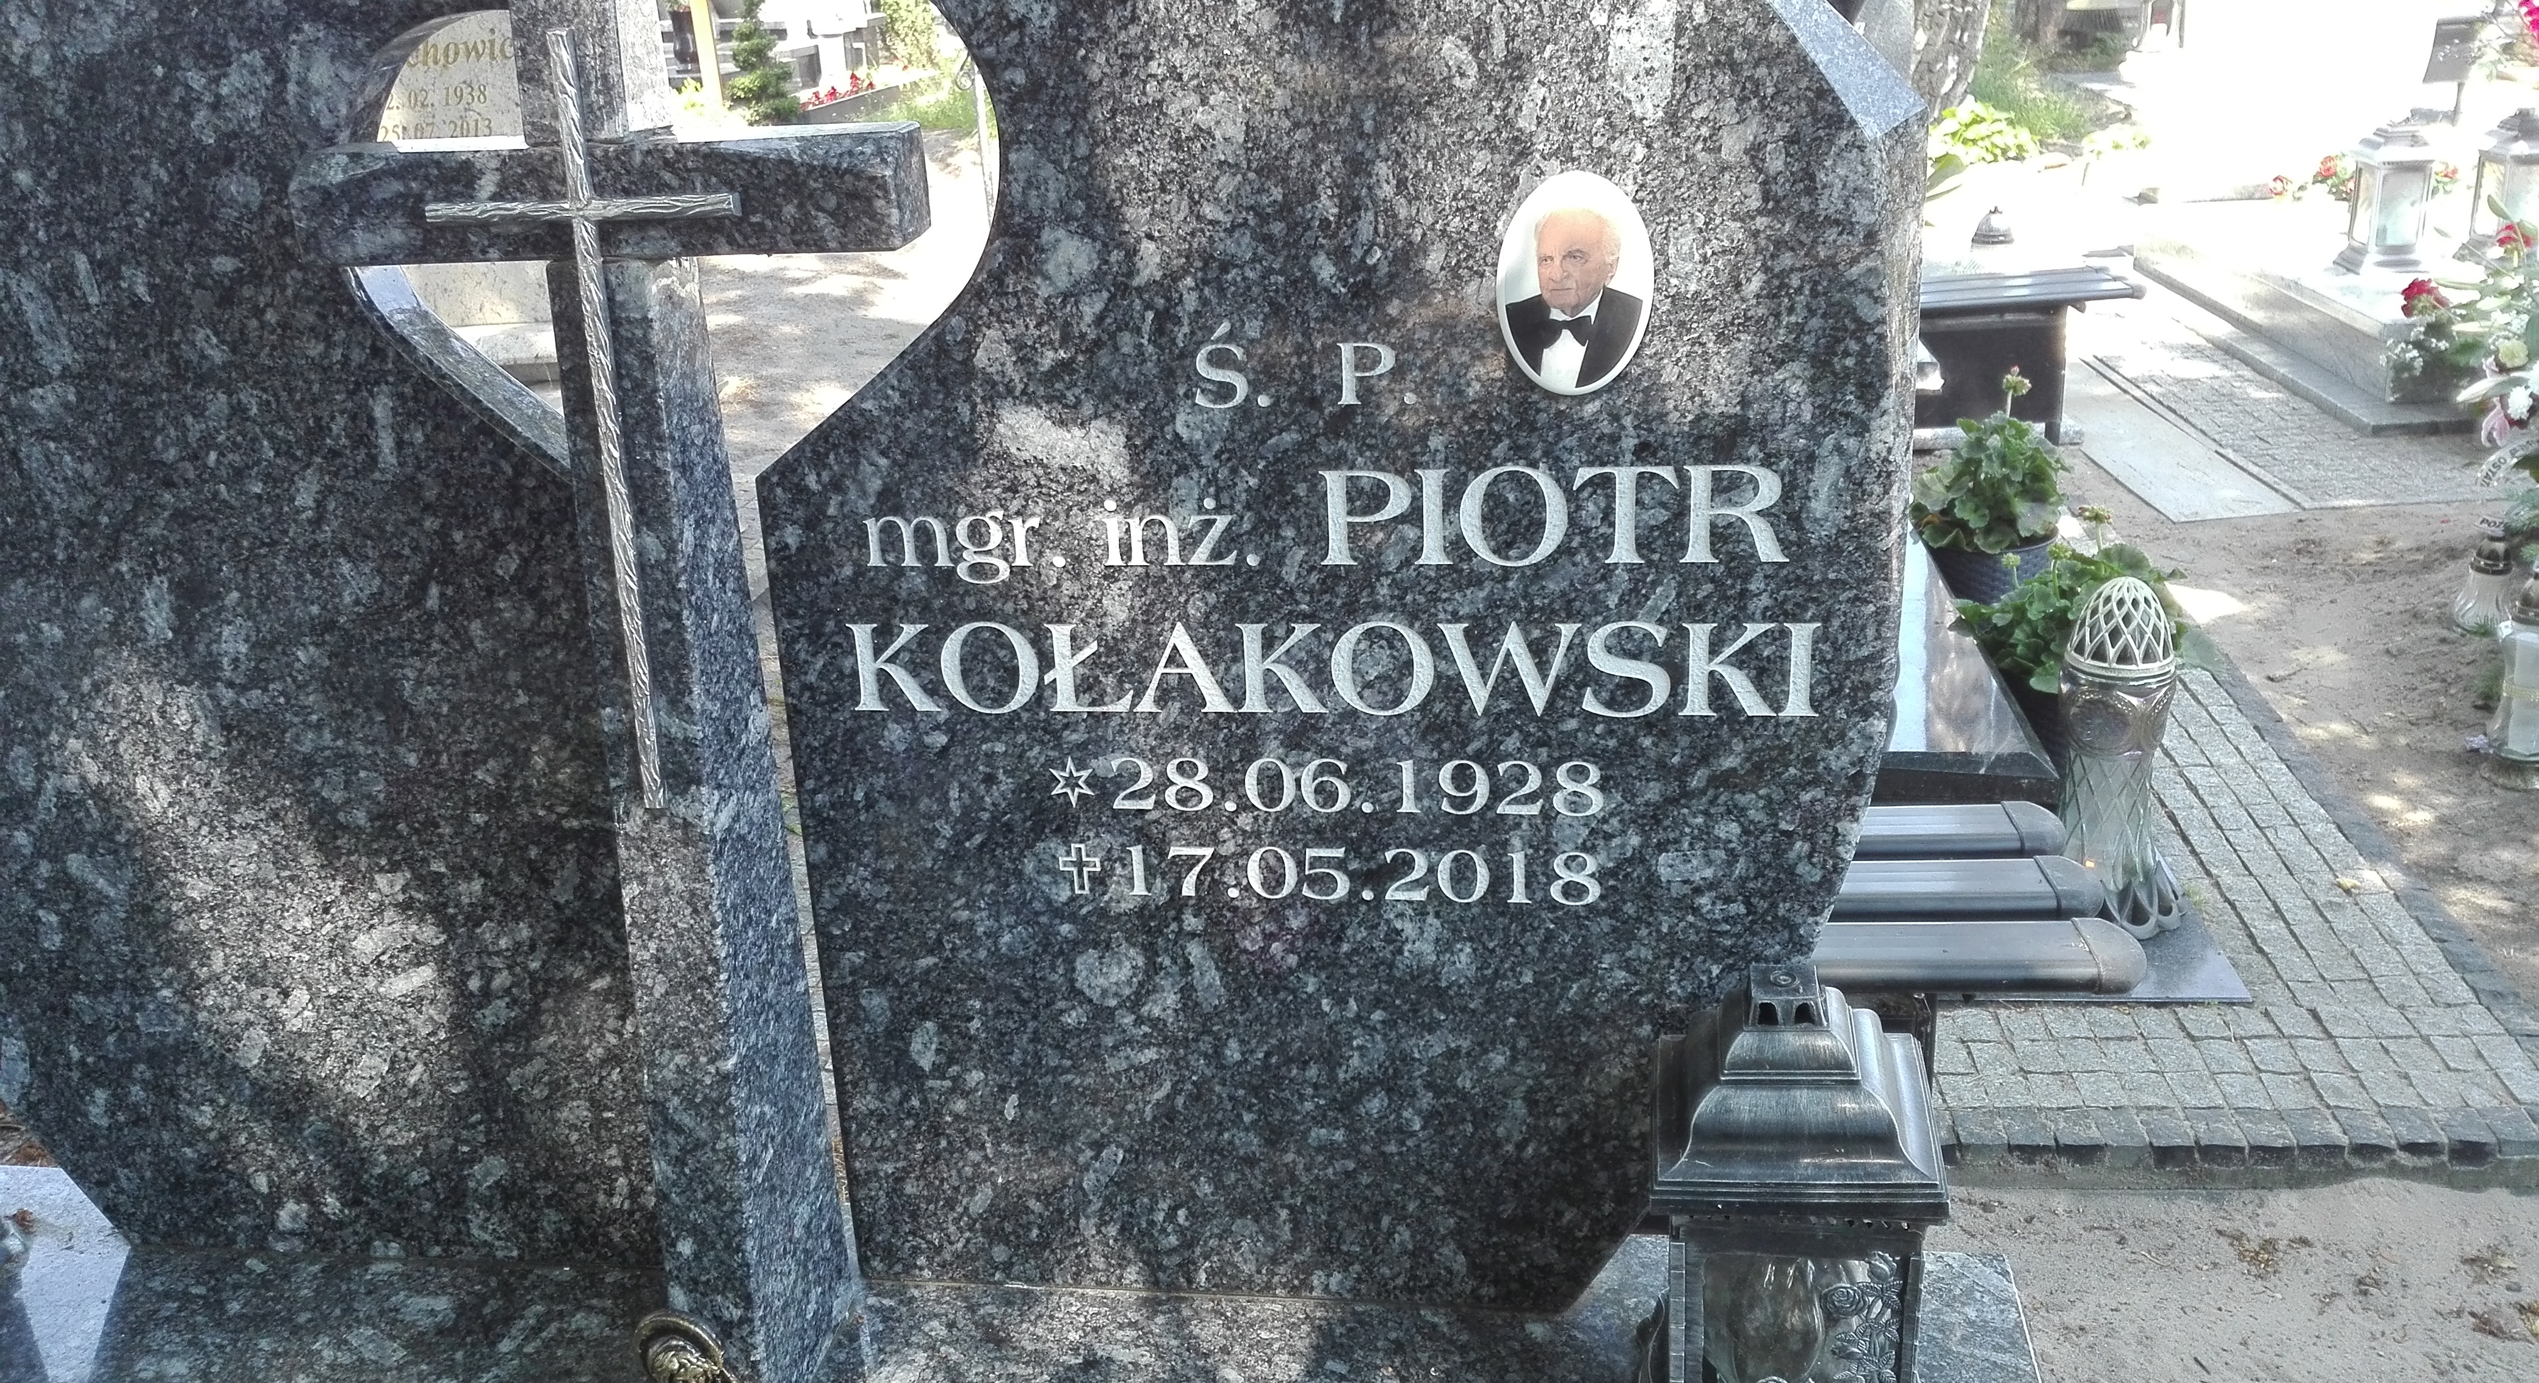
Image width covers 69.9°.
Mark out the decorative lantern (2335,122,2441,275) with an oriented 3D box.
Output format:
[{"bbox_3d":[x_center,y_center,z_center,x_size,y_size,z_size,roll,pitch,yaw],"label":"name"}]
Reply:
[{"bbox_3d":[2.763,-1.230,4.483,0.175,0.360,0.175,-4,25,3],"label":"decorative lantern"}]

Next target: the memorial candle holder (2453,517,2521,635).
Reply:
[{"bbox_3d":[2.104,-0.207,3.111,0.118,0.195,0.118,-2,25,8],"label":"memorial candle holder"}]

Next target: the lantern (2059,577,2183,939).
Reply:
[{"bbox_3d":[1.080,0.077,2.296,0.147,0.455,0.147,-2,25,8],"label":"lantern"}]

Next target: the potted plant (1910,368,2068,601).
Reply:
[{"bbox_3d":[1.165,-0.258,2.920,0.270,0.480,0.270,-2,25,8],"label":"potted plant"}]

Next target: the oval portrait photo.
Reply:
[{"bbox_3d":[0.187,-0.249,1.110,0.095,0.135,0.010,0,17,11],"label":"oval portrait photo"}]

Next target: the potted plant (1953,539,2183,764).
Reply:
[{"bbox_3d":[1.115,-0.020,2.530,0.310,0.430,0.310,-2,25,8],"label":"potted plant"}]

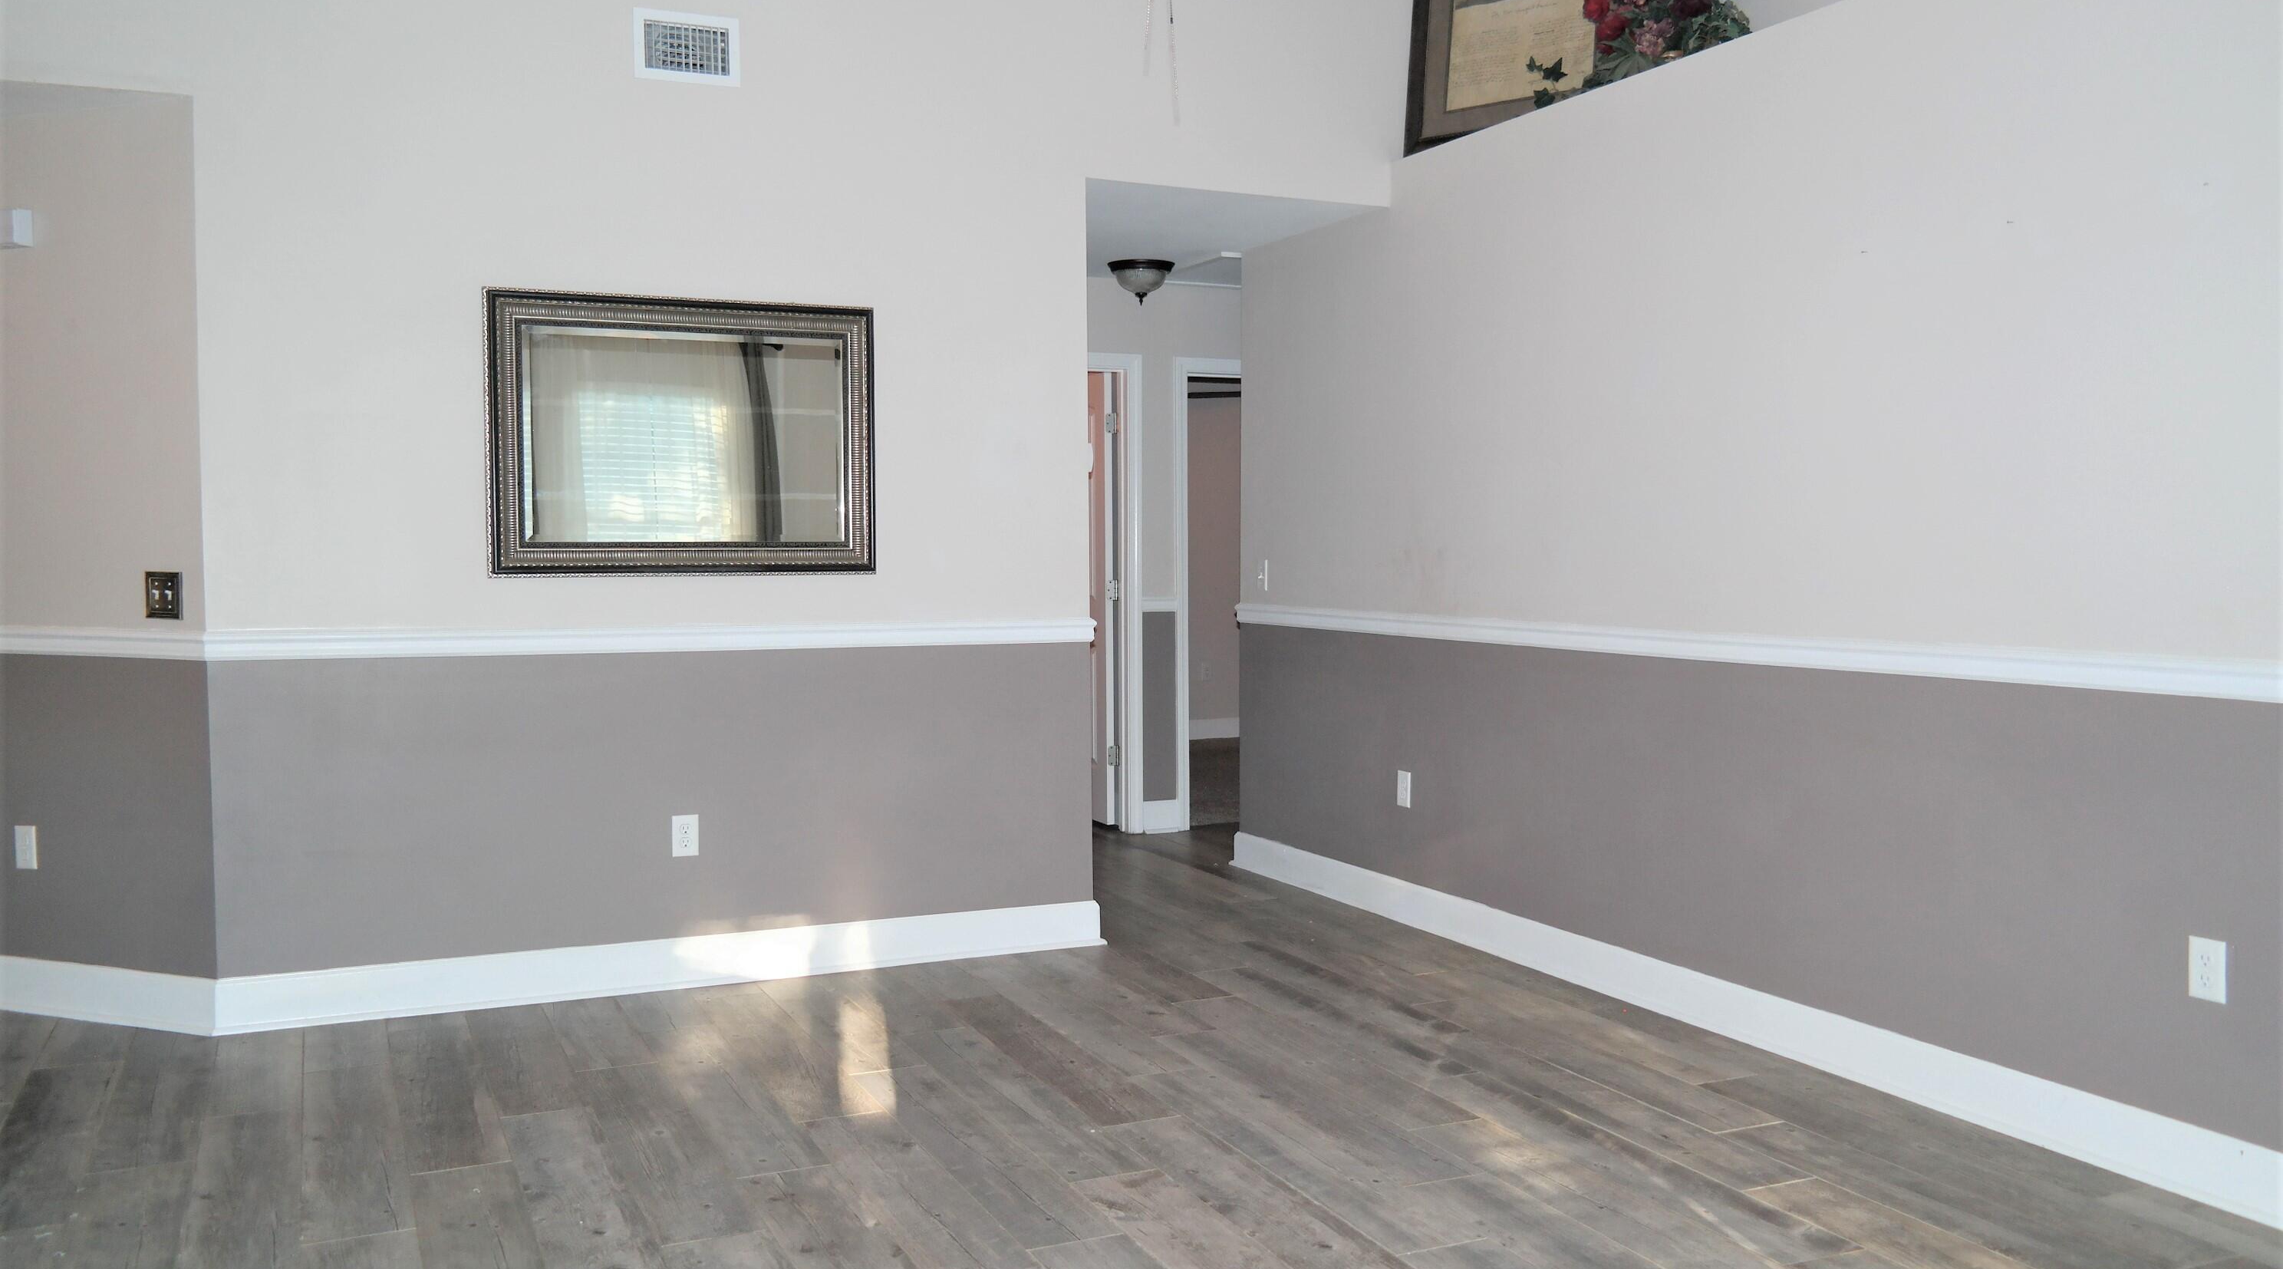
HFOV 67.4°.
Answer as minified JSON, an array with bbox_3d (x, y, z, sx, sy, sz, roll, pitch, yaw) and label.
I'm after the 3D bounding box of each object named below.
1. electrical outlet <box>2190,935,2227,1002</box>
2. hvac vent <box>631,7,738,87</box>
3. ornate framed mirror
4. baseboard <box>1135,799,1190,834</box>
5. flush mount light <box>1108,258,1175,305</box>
[{"bbox_3d":[2.046,0.642,3.280,0.010,0.117,0.072,-1,3,-25],"label":"electrical outlet"},{"bbox_3d":[-1.266,-1.631,4.776,0.288,0.190,0.020,-1,3,-25],"label":"hvac vent"},{"bbox_3d":[-1.273,-0.551,4.812,1.065,0.772,0.040,-1,3,-25],"label":"ornate framed mirror"},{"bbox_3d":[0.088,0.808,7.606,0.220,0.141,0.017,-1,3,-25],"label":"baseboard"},{"bbox_3d":[0.004,-1.419,6.953,0.275,0.160,0.275,0,3,0],"label":"flush mount light"}]

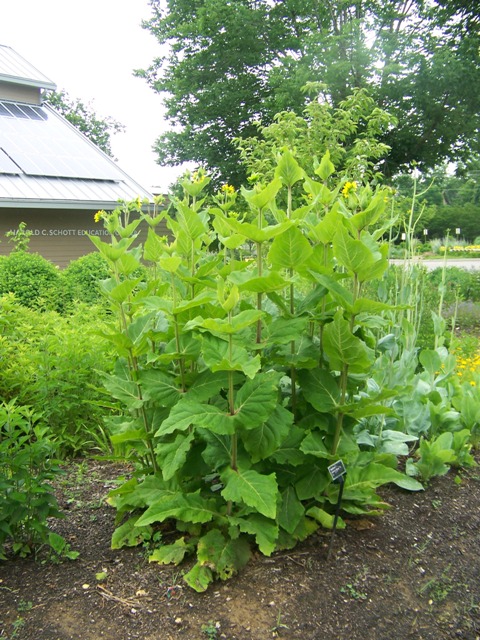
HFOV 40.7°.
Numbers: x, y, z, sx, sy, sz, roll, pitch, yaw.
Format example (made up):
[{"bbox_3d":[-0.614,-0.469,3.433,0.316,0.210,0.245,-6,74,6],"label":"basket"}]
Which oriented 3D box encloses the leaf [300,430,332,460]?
[{"bbox_3d":[0.439,0.723,3.668,0.229,0.080,0.180,18,36,-33],"label":"leaf"}]

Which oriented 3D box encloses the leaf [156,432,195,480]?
[{"bbox_3d":[-0.351,0.731,3.466,0.170,0.296,0.080,35,-36,-7],"label":"leaf"}]

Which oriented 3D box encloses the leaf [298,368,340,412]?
[{"bbox_3d":[0.477,0.406,3.785,0.292,0.205,0.080,50,2,30],"label":"leaf"}]

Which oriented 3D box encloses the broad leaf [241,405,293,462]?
[{"bbox_3d":[0.138,0.609,3.500,0.260,0.344,0.090,14,-27,0],"label":"broad leaf"}]

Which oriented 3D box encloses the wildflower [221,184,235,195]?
[{"bbox_3d":[-0.078,-0.817,4.050,0.085,0.062,0.080,0,8,0],"label":"wildflower"}]

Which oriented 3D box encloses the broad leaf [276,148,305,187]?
[{"bbox_3d":[0.261,-0.811,3.440,0.150,0.205,0.070,-2,26,1],"label":"broad leaf"}]

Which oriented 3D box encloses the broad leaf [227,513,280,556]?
[{"bbox_3d":[0.090,1.085,3.321,0.190,0.080,0.306,-13,32,-42],"label":"broad leaf"}]

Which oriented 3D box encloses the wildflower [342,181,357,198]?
[{"bbox_3d":[0.556,-0.663,3.285,0.035,0.075,0.075,17,-6,27],"label":"wildflower"}]

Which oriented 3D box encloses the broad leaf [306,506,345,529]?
[{"bbox_3d":[0.469,1.083,3.548,0.218,0.060,0.130,12,38,32],"label":"broad leaf"}]

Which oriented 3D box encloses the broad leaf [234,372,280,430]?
[{"bbox_3d":[0.087,0.407,3.230,0.205,0.270,0.080,37,-12,14],"label":"broad leaf"}]

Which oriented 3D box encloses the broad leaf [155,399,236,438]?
[{"bbox_3d":[-0.241,0.506,3.291,0.385,0.090,0.200,-14,49,-15],"label":"broad leaf"}]

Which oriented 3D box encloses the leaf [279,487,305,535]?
[{"bbox_3d":[0.257,0.949,3.223,0.135,0.245,0.050,1,-4,-3],"label":"leaf"}]

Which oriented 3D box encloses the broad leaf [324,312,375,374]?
[{"bbox_3d":[0.550,0.113,3.312,0.235,0.305,0.095,-9,31,-2],"label":"broad leaf"}]

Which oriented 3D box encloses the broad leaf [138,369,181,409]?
[{"bbox_3d":[-0.439,0.379,3.576,0.230,0.190,0.075,15,-14,2],"label":"broad leaf"}]

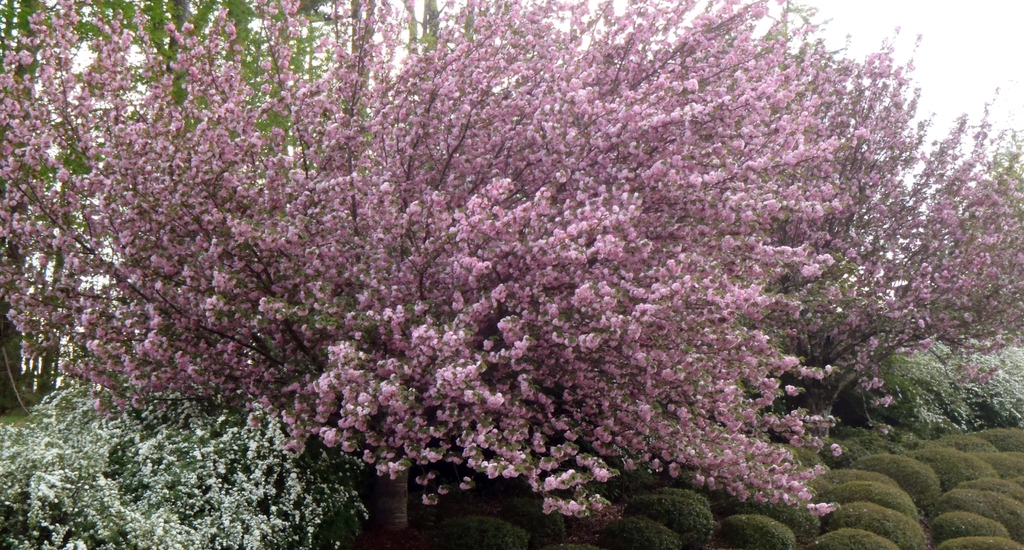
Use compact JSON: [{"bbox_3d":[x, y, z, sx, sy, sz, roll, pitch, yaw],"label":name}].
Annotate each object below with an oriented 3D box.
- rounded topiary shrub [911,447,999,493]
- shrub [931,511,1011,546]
[{"bbox_3d":[4.379,1.961,22.860,0.882,0.485,0.882,0,1,0],"label":"rounded topiary shrub"},{"bbox_3d":[3.988,2.257,20.070,0.696,0.383,0.696,0,1,0],"label":"shrub"}]

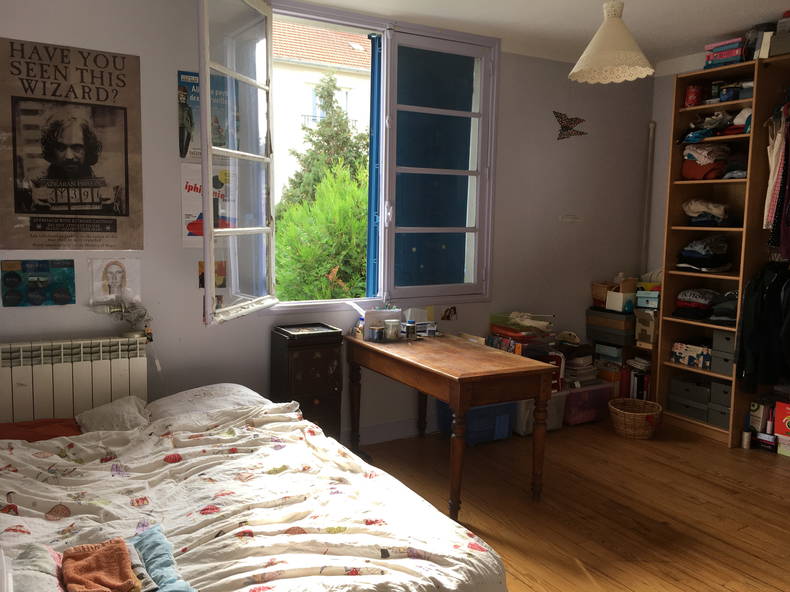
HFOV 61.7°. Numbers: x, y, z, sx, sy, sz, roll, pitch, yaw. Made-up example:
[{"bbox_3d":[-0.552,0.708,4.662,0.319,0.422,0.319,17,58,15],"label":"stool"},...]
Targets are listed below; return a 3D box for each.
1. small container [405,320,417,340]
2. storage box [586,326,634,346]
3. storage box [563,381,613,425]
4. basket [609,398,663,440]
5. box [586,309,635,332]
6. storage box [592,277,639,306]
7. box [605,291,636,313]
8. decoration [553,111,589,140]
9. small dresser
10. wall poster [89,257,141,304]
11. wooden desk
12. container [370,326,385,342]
[{"bbox_3d":[0.091,0.192,3.742,0.053,0.104,0.053,-2,7,-28],"label":"small container"},{"bbox_3d":[1.456,0.268,4.427,0.150,0.105,0.325,-3,7,-31],"label":"storage box"},{"bbox_3d":[1.237,0.713,4.456,0.360,0.240,0.240,-3,7,-27],"label":"storage box"},{"bbox_3d":[1.514,0.780,4.178,0.335,0.174,0.335,-2,7,-25],"label":"basket"},{"bbox_3d":[1.457,0.161,4.415,0.150,0.110,0.325,-3,7,-31],"label":"box"},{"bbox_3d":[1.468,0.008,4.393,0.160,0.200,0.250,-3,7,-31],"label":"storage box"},{"bbox_3d":[1.523,0.036,4.450,0.126,0.119,0.141,-2,7,-28],"label":"box"},{"bbox_3d":[1.195,-1.135,4.435,0.322,0.186,0.035,-2,7,-28],"label":"decoration"},{"bbox_3d":[-0.472,0.543,3.549,0.300,0.735,0.285,-3,7,-29],"label":"small dresser"},{"bbox_3d":[-1.346,-0.070,3.187,0.227,0.219,0.012,-2,7,-28],"label":"wall poster"},{"bbox_3d":[0.232,0.605,3.472,0.568,0.669,1.166,-2,7,-28],"label":"wooden desk"},{"bbox_3d":[-0.097,0.209,3.691,0.076,0.078,0.076,1,6,0],"label":"container"}]

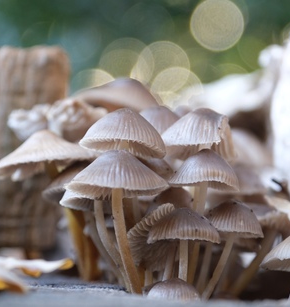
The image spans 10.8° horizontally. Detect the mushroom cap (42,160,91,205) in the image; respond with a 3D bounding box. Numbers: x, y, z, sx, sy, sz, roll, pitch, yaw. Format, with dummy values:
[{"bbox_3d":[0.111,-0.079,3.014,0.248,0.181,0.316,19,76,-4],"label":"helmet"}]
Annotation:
[{"bbox_3d":[-0.023,0.010,0.520,0.025,0.014,0.024,-6,-5,0],"label":"mushroom cap"}]

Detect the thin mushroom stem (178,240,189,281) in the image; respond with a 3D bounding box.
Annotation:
[{"bbox_3d":[0.012,0.036,0.517,0.003,0.016,0.003,4,0,0],"label":"thin mushroom stem"}]

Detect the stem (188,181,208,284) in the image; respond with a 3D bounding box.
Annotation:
[{"bbox_3d":[0.018,0.027,0.524,0.004,0.037,0.003,8,0,0],"label":"stem"}]

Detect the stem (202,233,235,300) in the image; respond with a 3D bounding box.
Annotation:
[{"bbox_3d":[0.025,0.039,0.523,0.003,0.026,0.003,21,0,0],"label":"stem"}]

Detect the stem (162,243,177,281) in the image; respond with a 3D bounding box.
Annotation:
[{"bbox_3d":[0.009,0.037,0.526,0.003,0.015,0.003,13,0,0],"label":"stem"}]

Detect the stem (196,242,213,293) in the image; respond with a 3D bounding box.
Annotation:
[{"bbox_3d":[0.021,0.039,0.533,0.003,0.020,0.003,15,0,0],"label":"stem"}]

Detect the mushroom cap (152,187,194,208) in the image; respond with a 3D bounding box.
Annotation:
[{"bbox_3d":[0.010,0.015,0.515,0.015,0.008,0.015,0,-4,0],"label":"mushroom cap"}]

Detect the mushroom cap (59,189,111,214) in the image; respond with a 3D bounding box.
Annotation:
[{"bbox_3d":[-0.020,0.016,0.530,0.020,0.010,0.019,-7,-1,0],"label":"mushroom cap"}]

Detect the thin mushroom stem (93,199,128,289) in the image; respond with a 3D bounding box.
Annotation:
[{"bbox_3d":[-0.011,0.032,0.526,0.004,0.033,0.003,-18,0,0],"label":"thin mushroom stem"}]

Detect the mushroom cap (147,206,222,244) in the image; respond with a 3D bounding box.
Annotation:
[{"bbox_3d":[0.013,0.024,0.518,0.025,0.012,0.023,0,-1,0],"label":"mushroom cap"}]

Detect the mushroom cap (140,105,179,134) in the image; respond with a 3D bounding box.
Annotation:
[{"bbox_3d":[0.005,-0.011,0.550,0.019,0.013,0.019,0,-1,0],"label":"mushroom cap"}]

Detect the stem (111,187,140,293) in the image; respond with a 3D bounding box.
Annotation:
[{"bbox_3d":[-0.006,0.029,0.500,0.005,0.035,0.004,-10,-3,0],"label":"stem"}]

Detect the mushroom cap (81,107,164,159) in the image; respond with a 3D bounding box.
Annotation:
[{"bbox_3d":[-0.007,-0.007,0.507,0.028,0.015,0.028,5,-6,0],"label":"mushroom cap"}]

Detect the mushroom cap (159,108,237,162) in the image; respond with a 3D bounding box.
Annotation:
[{"bbox_3d":[0.018,-0.006,0.507,0.024,0.016,0.024,2,-5,0],"label":"mushroom cap"}]

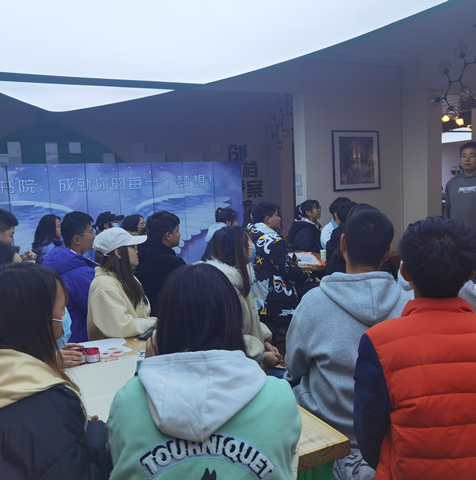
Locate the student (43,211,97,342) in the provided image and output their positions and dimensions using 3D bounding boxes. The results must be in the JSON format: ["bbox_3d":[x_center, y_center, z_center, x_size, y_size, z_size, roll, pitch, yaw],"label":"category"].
[{"bbox_3d":[-0.838,0.488,3.007,0.680,1.280,0.500,-4,5,-22],"label":"student"}]

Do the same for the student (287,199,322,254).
[{"bbox_3d":[0.796,0.227,5.333,0.650,1.250,0.480,-2,5,8],"label":"student"}]

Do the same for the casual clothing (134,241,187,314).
[{"bbox_3d":[-0.478,0.311,3.200,0.420,0.640,0.500,-4,5,-23],"label":"casual clothing"}]

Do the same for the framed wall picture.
[{"bbox_3d":[1.424,-0.952,6.000,0.660,0.710,0.030,-4,5,-22],"label":"framed wall picture"}]

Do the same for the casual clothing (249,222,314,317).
[{"bbox_3d":[0.316,0.232,3.800,0.460,0.700,0.500,-3,5,-12],"label":"casual clothing"}]

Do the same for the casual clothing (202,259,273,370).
[{"bbox_3d":[-0.018,0.386,2.550,0.420,0.600,0.450,-4,5,-23],"label":"casual clothing"}]

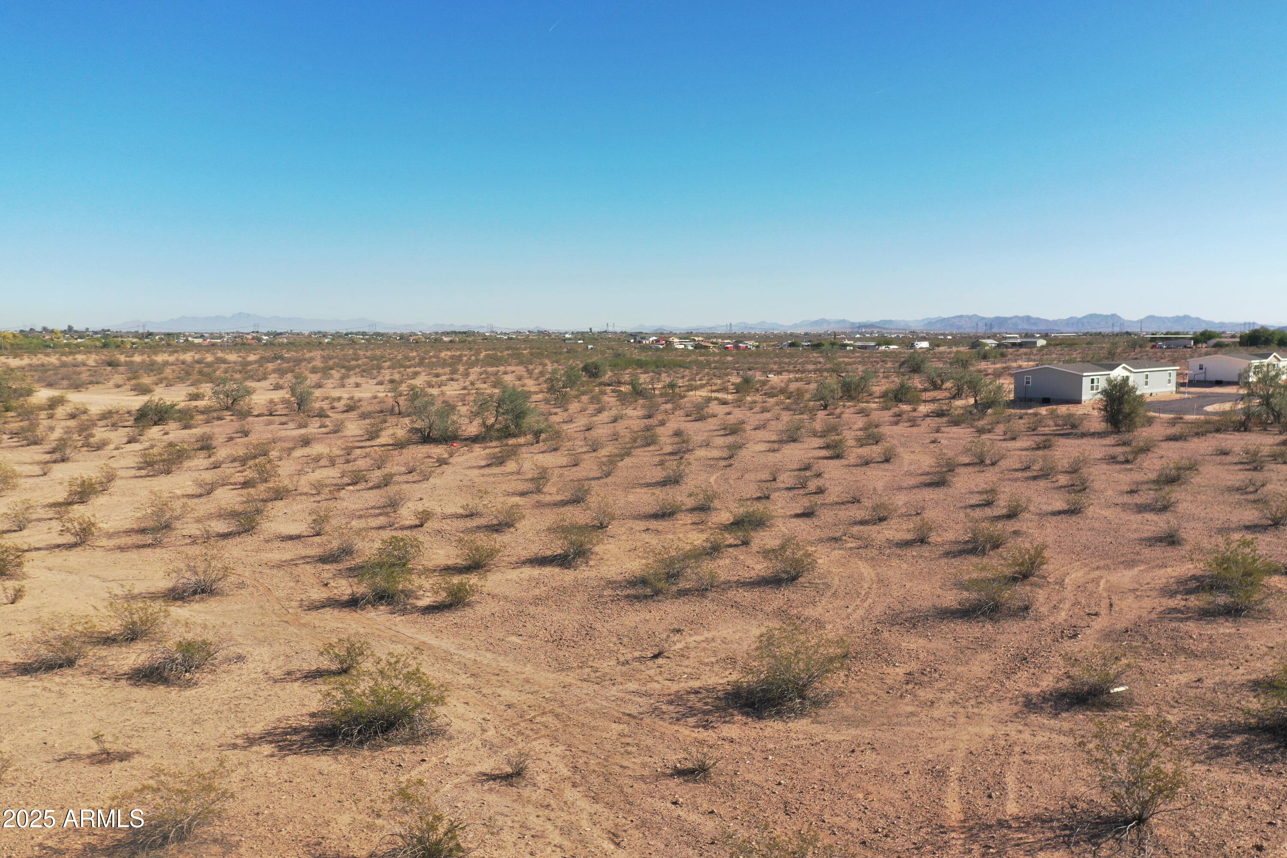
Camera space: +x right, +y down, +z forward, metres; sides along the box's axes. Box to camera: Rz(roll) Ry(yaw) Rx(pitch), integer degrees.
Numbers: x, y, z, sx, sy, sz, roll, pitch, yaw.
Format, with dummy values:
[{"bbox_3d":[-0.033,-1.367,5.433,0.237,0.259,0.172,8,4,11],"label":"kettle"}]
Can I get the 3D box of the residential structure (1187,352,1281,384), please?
[{"bbox_3d":[87.741,-8.925,144.692,24.139,4.053,8.401,-5,8,-41],"label":"residential structure"}]

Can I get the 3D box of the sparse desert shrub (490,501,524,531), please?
[{"bbox_3d":[-5.336,3.418,39.377,1.295,1.079,1.191,0,6,0],"label":"sparse desert shrub"}]

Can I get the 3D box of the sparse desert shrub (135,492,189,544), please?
[{"bbox_3d":[-18.777,3.337,38.943,1.974,1.648,1.776,-3,6,-26],"label":"sparse desert shrub"}]

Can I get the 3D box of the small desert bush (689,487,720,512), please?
[{"bbox_3d":[2.716,3.124,44.272,1.311,1.017,1.180,0,6,4],"label":"small desert bush"}]

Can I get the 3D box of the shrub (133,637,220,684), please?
[{"bbox_3d":[-10.883,5.318,23.284,1.914,0.807,1.723,-3,6,-26],"label":"shrub"}]

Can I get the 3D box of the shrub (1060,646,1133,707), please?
[{"bbox_3d":[9.903,5.360,21.808,1.564,1.014,1.408,3,6,25],"label":"shrub"}]

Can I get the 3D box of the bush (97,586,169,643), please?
[{"bbox_3d":[-12.743,4.576,24.935,1.578,1.253,1.499,-3,6,-27],"label":"bush"}]

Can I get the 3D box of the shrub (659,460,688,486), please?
[{"bbox_3d":[1.549,2.230,51.337,1.451,1.150,1.306,0,6,0],"label":"shrub"}]

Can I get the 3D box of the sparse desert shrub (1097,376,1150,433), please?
[{"bbox_3d":[36.851,-1.909,76.926,3.677,4.321,3.383,0,6,0],"label":"sparse desert shrub"}]

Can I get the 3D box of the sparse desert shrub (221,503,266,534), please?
[{"bbox_3d":[-15.570,3.505,38.894,1.630,1.037,1.304,0,6,0],"label":"sparse desert shrub"}]

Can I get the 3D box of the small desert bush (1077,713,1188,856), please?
[{"bbox_3d":[7.546,5.295,15.395,1.505,1.673,1.430,3,6,27],"label":"small desert bush"}]

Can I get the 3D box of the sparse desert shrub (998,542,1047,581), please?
[{"bbox_3d":[12.307,4.272,32.401,1.549,1.082,1.394,2,6,21],"label":"sparse desert shrub"}]

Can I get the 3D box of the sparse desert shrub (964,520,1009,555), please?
[{"bbox_3d":[12.372,3.879,36.061,1.551,1.140,1.396,2,6,19],"label":"sparse desert shrub"}]

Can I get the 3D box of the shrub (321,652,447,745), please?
[{"bbox_3d":[-4.976,5.169,19.286,2.352,1.531,2.164,0,6,0],"label":"shrub"}]

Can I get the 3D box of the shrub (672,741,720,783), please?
[{"bbox_3d":[0.940,5.819,17.468,0.817,0.610,0.735,0,6,0],"label":"shrub"}]

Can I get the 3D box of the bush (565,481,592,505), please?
[{"bbox_3d":[-3.025,2.942,46.275,1.194,0.983,1.074,0,6,-4],"label":"bush"}]

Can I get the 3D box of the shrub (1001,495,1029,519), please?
[{"bbox_3d":[15.426,3.260,41.635,1.070,0.951,0.985,0,6,0],"label":"shrub"}]

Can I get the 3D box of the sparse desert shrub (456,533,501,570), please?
[{"bbox_3d":[-5.430,4.037,32.986,1.474,1.099,1.356,0,6,0],"label":"sparse desert shrub"}]

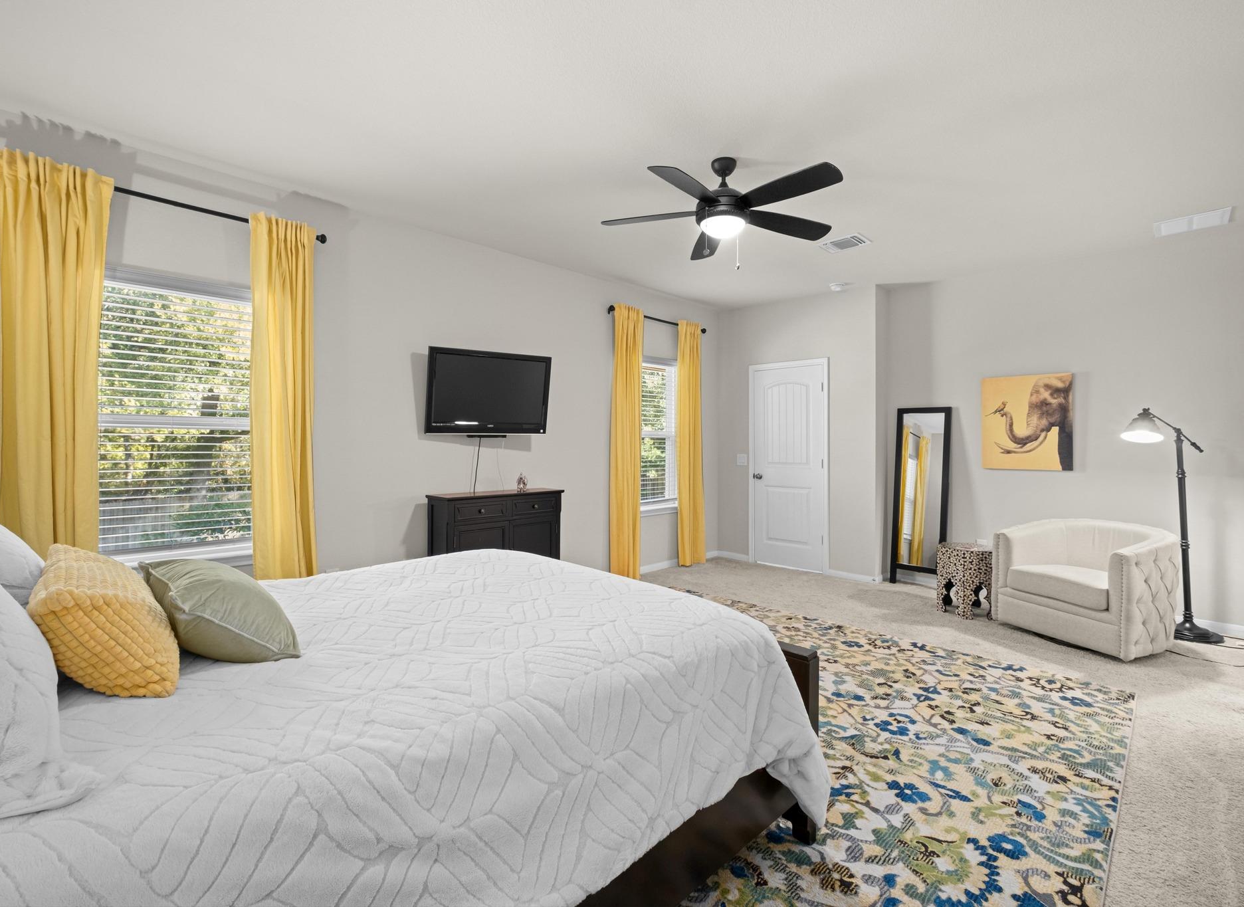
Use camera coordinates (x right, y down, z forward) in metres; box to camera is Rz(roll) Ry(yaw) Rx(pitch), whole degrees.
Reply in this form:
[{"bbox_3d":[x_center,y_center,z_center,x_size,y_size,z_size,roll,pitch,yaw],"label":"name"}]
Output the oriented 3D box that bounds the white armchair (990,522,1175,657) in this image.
[{"bbox_3d":[3.112,0.840,3.762,0.700,0.720,0.810,0,0,-17],"label":"white armchair"}]

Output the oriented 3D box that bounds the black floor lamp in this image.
[{"bbox_3d":[3.653,0.446,3.773,0.460,1.510,0.310,0,0,14],"label":"black floor lamp"}]

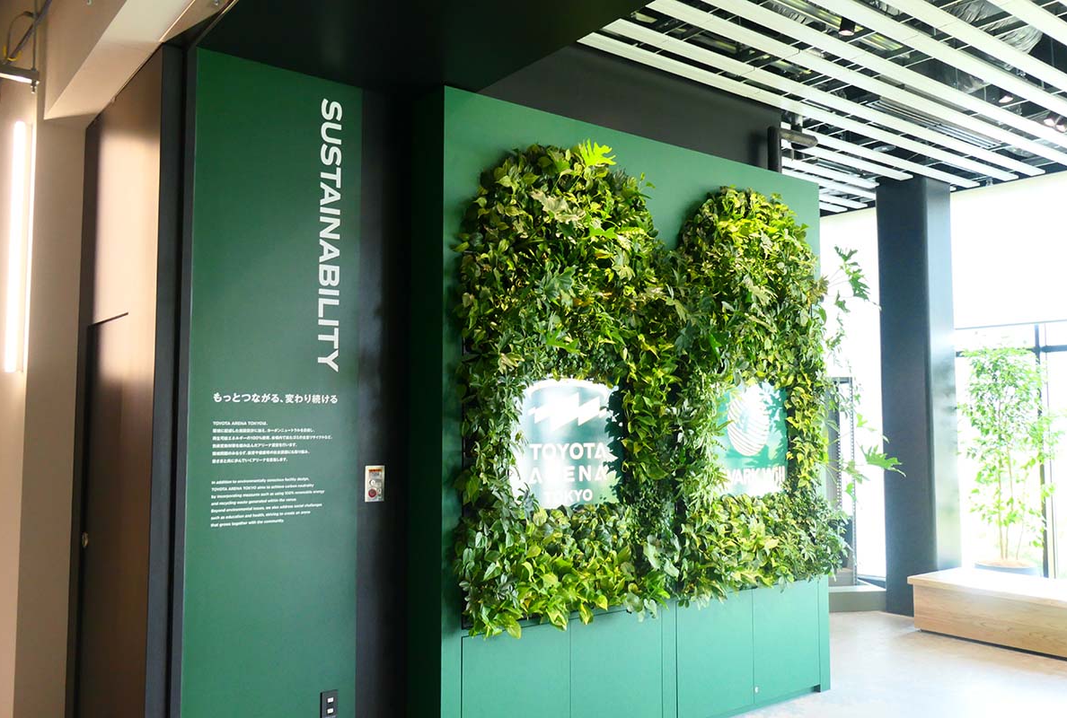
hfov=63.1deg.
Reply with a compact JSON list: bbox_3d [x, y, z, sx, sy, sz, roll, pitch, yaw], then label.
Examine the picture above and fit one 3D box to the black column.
[{"bbox_3d":[3.186,0.281,7.200,0.376,3.600,0.444,3,-5,-37],"label":"black column"}]

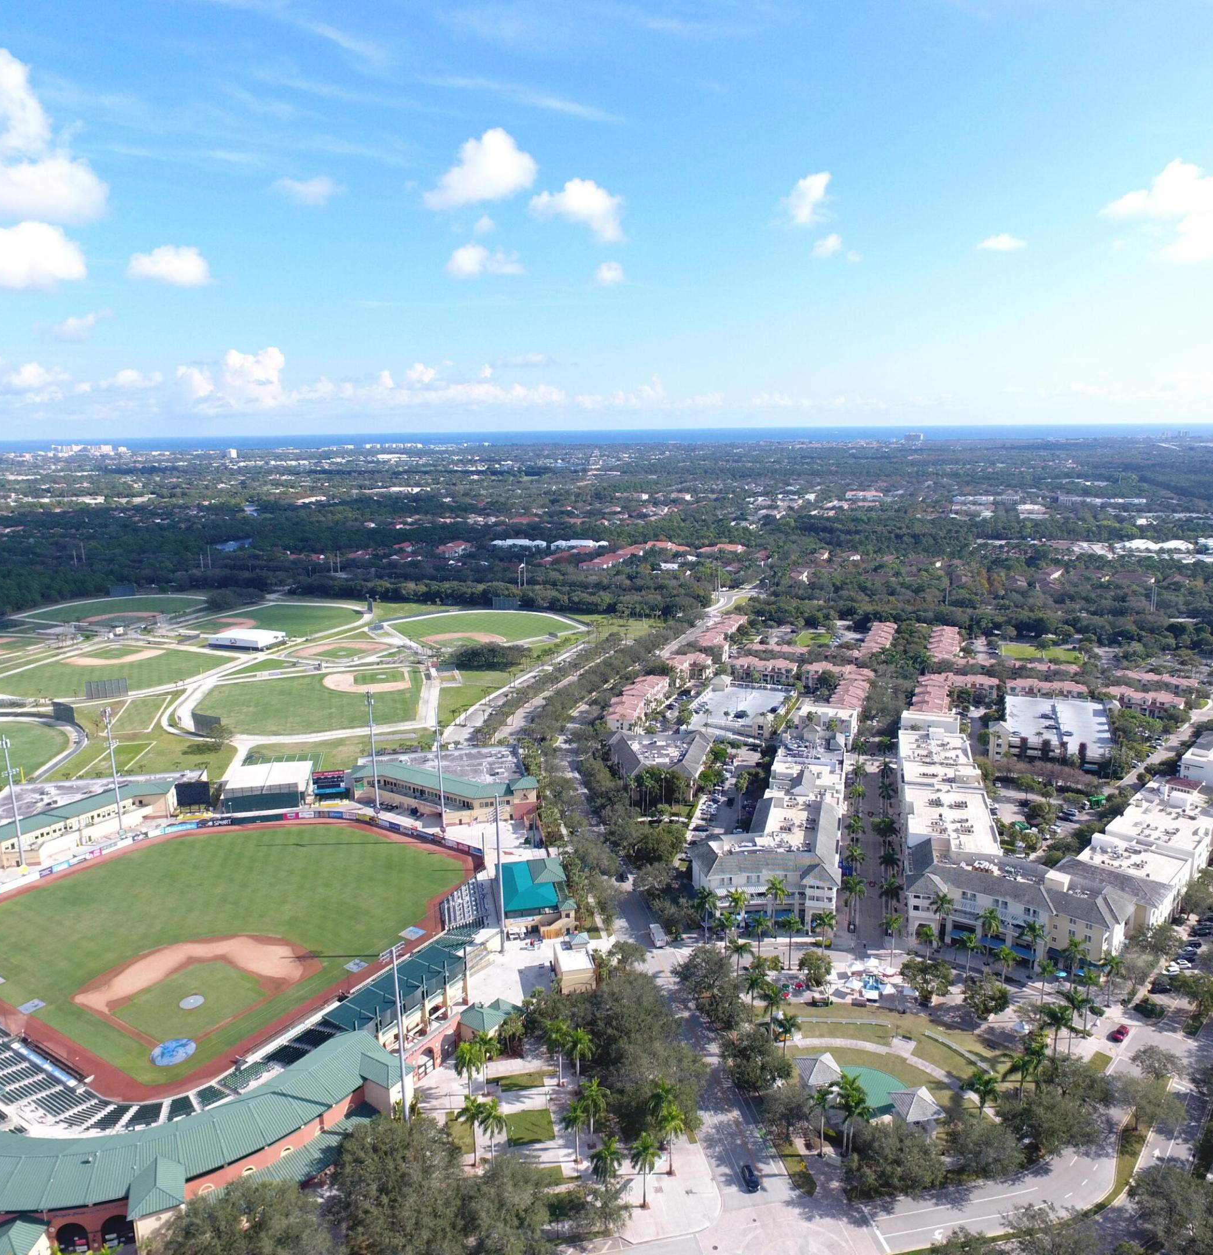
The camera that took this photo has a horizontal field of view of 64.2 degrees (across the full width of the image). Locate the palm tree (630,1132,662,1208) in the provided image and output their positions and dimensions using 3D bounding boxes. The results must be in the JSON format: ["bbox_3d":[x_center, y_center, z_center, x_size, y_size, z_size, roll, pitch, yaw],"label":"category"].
[{"bbox_3d":[6.213,87.623,155.736,5.100,13.500,5.100,-1,12,0],"label":"palm tree"}]

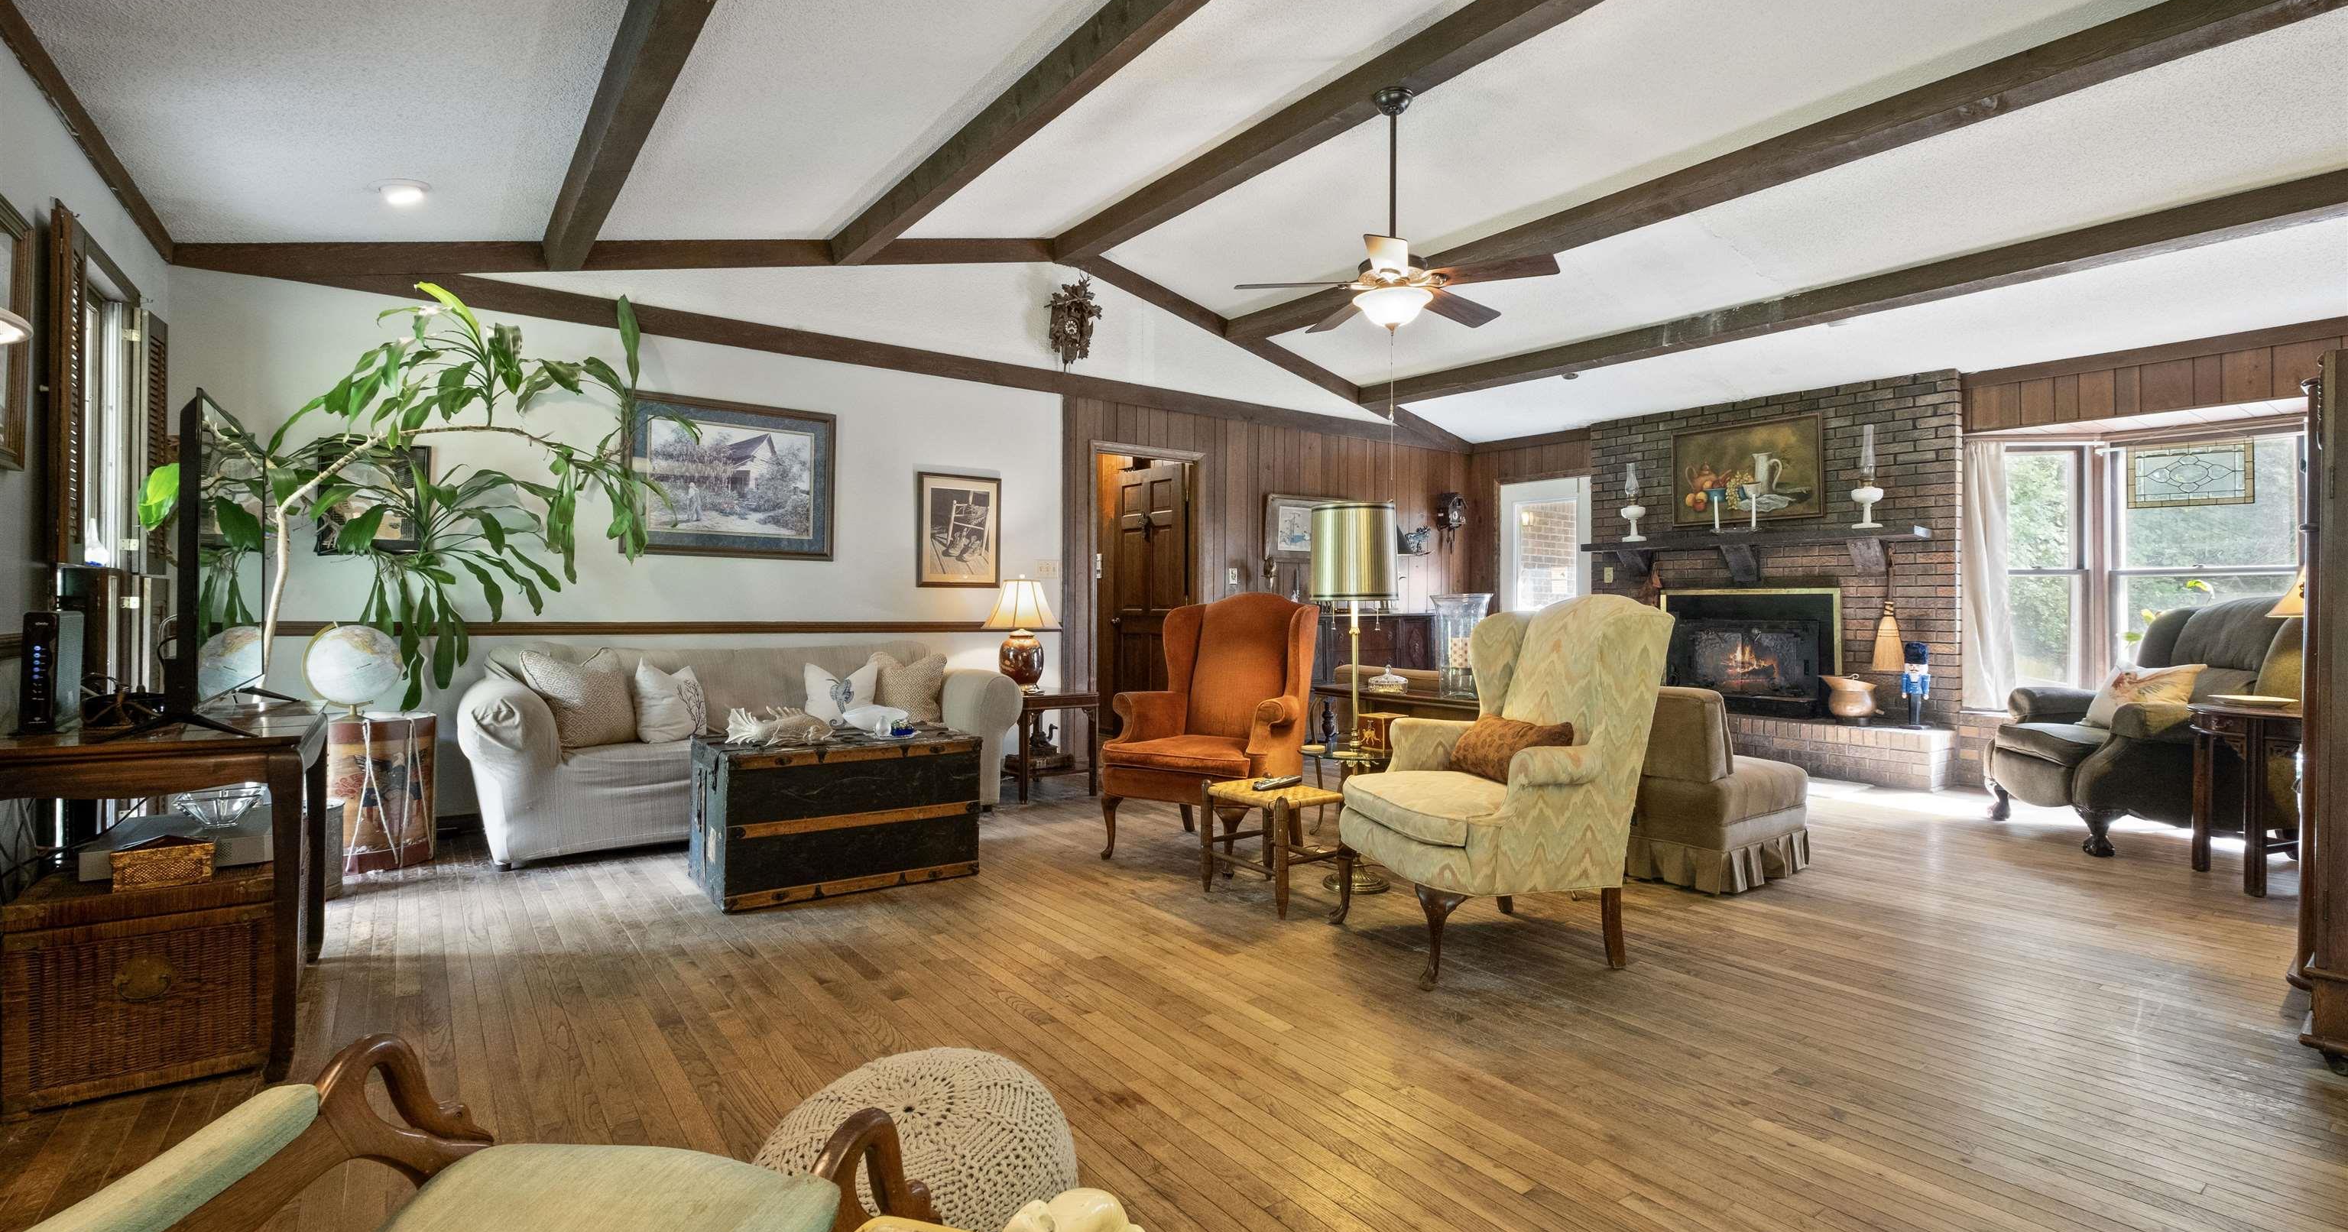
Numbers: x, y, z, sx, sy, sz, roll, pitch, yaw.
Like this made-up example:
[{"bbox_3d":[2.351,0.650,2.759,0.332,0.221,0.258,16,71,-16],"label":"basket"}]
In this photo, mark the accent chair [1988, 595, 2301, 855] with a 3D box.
[{"bbox_3d":[4.564,0.481,4.602,0.930,1.130,0.890,1,0,8],"label":"accent chair"}]

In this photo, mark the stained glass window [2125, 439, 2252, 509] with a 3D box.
[{"bbox_3d":[5.818,-0.807,5.607,0.025,0.370,0.513,0,0,-38],"label":"stained glass window"}]

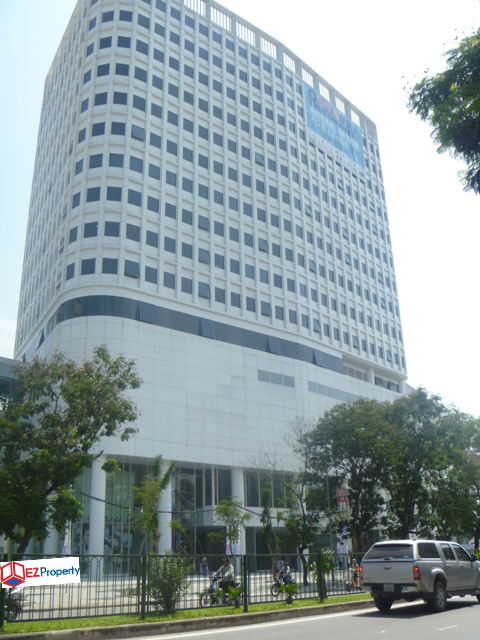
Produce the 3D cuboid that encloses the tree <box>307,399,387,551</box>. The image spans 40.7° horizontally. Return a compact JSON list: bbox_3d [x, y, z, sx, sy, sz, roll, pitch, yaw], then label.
[{"bbox_3d":[6.844,10.601,41.200,5.400,11.400,5.400,-1,-21,0],"label":"tree"}]

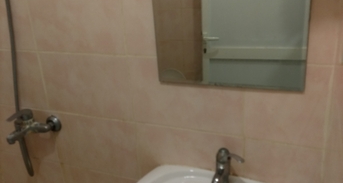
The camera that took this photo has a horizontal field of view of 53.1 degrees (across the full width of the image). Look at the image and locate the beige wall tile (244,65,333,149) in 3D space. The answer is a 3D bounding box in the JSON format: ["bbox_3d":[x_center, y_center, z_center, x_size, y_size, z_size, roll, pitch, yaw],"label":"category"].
[{"bbox_3d":[0.333,0.038,1.003,0.231,0.249,0.012,5,22,23],"label":"beige wall tile"}]

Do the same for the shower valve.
[{"bbox_3d":[-0.578,0.130,1.358,0.223,0.128,0.172,5,22,23],"label":"shower valve"}]

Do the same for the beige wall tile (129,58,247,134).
[{"bbox_3d":[0.043,0.011,1.128,0.398,0.249,0.012,5,22,23],"label":"beige wall tile"}]

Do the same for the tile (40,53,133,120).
[{"bbox_3d":[-0.323,-0.024,1.286,0.398,0.249,0.012,5,22,23],"label":"tile"}]

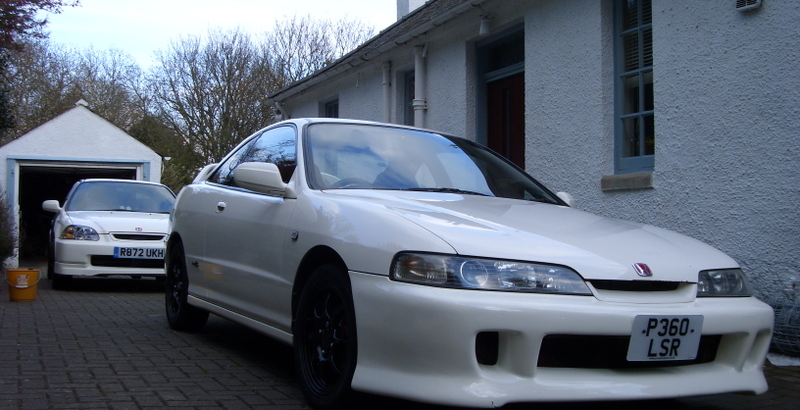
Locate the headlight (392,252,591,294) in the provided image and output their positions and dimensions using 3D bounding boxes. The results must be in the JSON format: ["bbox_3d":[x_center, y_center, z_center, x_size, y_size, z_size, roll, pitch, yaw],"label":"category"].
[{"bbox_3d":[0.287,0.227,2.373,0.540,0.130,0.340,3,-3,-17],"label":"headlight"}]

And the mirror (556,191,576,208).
[{"bbox_3d":[0.958,-0.001,4.140,0.230,0.155,0.170,4,-4,-29],"label":"mirror"}]

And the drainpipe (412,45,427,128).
[{"bbox_3d":[0.224,-0.365,8.242,0.155,2.951,0.125,2,-3,-29],"label":"drainpipe"}]

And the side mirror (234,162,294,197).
[{"bbox_3d":[-0.617,-0.112,3.265,0.230,0.155,0.170,4,-4,-29],"label":"side mirror"}]

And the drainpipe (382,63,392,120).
[{"bbox_3d":[-0.168,-0.333,8.971,0.125,2.935,0.095,2,-3,-29],"label":"drainpipe"}]

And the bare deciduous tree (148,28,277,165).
[{"bbox_3d":[-6.039,-1.986,22.825,4.200,7.305,4.200,0,-3,0],"label":"bare deciduous tree"}]

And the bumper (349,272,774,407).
[{"bbox_3d":[0.736,0.483,2.615,1.690,0.440,0.620,4,-4,-29],"label":"bumper"}]

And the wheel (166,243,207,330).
[{"bbox_3d":[-1.494,0.579,5.072,0.200,0.580,0.580,4,-4,-29],"label":"wheel"}]

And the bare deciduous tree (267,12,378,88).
[{"bbox_3d":[-2.836,-2.463,25.788,4.500,8.840,4.500,0,-3,0],"label":"bare deciduous tree"}]

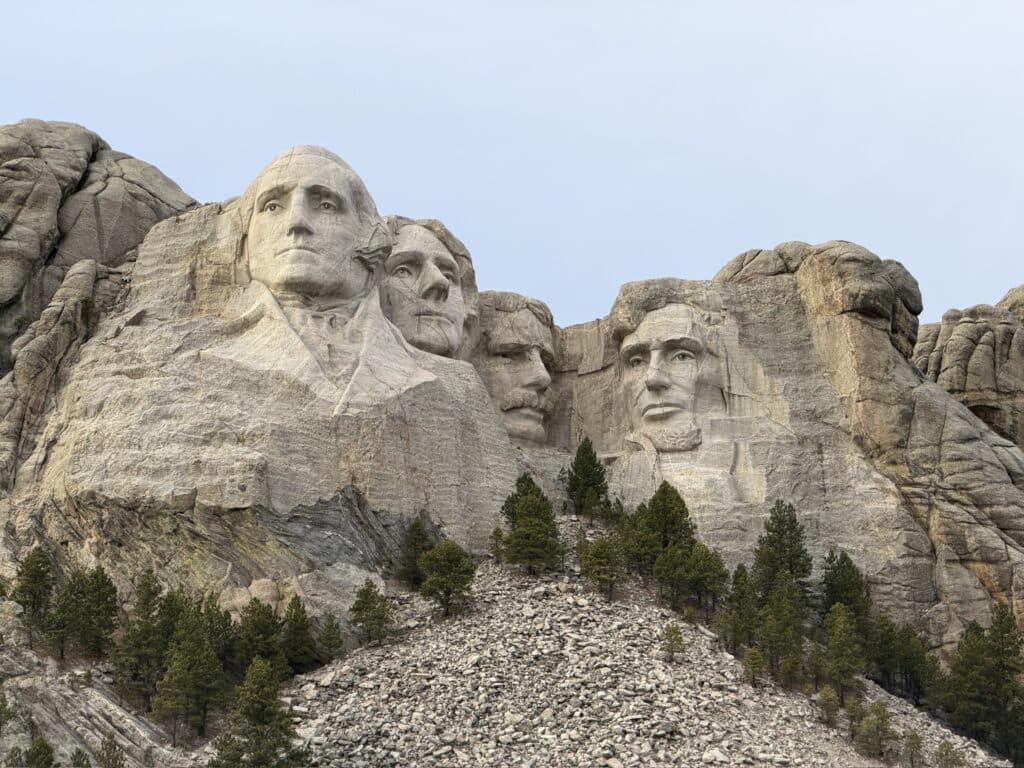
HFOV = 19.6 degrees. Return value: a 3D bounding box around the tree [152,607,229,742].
[{"bbox_3d":[-32.930,29.890,304.830,7.780,14.140,7.780,0,-15,0],"label":"tree"}]

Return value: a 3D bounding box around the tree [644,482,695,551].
[{"bbox_3d":[17.996,15.825,338.000,6.170,9.323,6.170,0,-16,0],"label":"tree"}]

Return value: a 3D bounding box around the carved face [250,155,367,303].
[{"bbox_3d":[-24.369,-18.954,356.000,13.500,17.300,10.000,-3,-16,12],"label":"carved face"}]

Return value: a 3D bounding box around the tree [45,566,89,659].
[{"bbox_3d":[-48.384,24.872,322.000,5.007,10.214,5.007,0,-16,0],"label":"tree"}]

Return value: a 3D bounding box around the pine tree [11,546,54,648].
[{"bbox_3d":[-52.356,23.312,323.000,4.804,11.360,4.804,0,-16,0],"label":"pine tree"}]

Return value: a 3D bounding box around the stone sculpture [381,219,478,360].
[{"bbox_3d":[-10.263,-12.005,368.000,11.500,17.000,10.000,9,-18,-29],"label":"stone sculpture"}]

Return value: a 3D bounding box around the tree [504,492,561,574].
[{"bbox_3d":[2.320,16.980,336.230,6.340,9.520,6.340,0,-15,0],"label":"tree"}]

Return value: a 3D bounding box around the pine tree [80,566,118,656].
[{"bbox_3d":[-45.149,24.840,323.000,4.367,10.024,4.367,0,-16,0],"label":"pine tree"}]

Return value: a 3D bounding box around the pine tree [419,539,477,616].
[{"bbox_3d":[-7.040,21.190,324.130,6.330,8.700,6.330,0,-15,0],"label":"pine tree"}]

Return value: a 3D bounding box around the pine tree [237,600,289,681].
[{"bbox_3d":[-26.290,27.170,314.150,5.290,8.920,5.290,0,-15,0],"label":"pine tree"}]

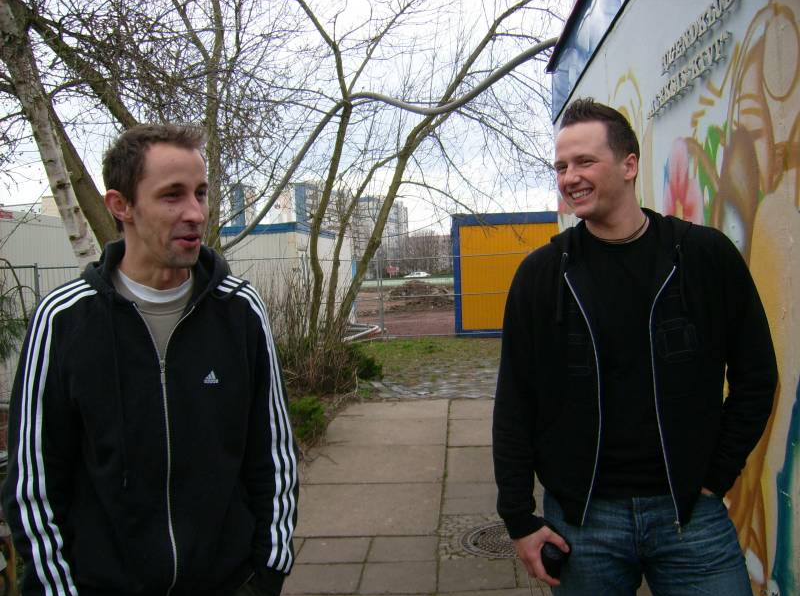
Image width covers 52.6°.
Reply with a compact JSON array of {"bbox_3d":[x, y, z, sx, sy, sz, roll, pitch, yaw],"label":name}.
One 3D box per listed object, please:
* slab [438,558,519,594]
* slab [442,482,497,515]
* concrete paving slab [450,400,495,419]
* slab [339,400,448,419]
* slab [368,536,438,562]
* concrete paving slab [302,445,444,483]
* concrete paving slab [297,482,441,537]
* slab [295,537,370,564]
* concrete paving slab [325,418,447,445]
[{"bbox_3d":[0.402,1.455,4.165,0.400,0.060,0.410,-2,2,4],"label":"slab"},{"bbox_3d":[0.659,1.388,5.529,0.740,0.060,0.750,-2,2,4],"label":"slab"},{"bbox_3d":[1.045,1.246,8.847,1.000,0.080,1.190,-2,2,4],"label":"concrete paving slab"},{"bbox_3d":[-0.065,1.282,8.977,1.205,0.080,1.130,-2,2,4],"label":"slab"},{"bbox_3d":[0.020,1.451,4.586,0.395,0.060,0.405,-2,2,4],"label":"slab"},{"bbox_3d":[-0.240,1.388,6.586,1.195,0.080,1.200,-2,2,4],"label":"concrete paving slab"},{"bbox_3d":[-0.327,1.440,5.403,1.190,0.080,1.165,-2,2,4],"label":"concrete paving slab"},{"bbox_3d":[-0.376,1.465,4.607,0.395,0.060,0.410,-2,2,4],"label":"slab"},{"bbox_3d":[-0.149,1.334,7.801,1.205,0.080,1.230,-2,2,4],"label":"concrete paving slab"}]

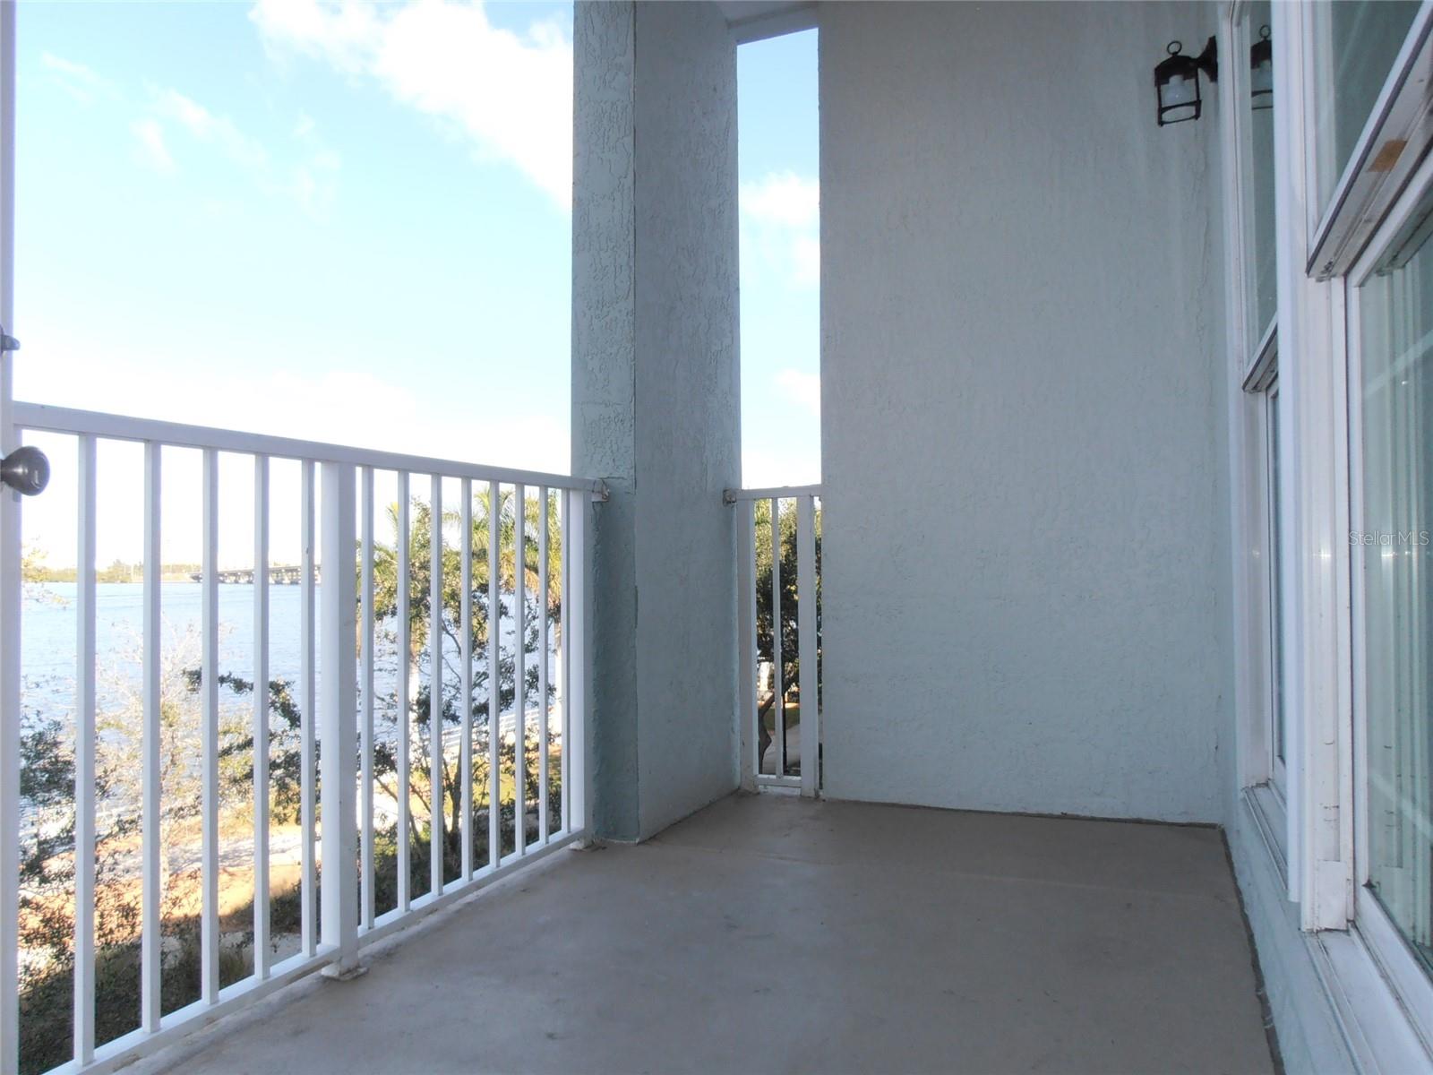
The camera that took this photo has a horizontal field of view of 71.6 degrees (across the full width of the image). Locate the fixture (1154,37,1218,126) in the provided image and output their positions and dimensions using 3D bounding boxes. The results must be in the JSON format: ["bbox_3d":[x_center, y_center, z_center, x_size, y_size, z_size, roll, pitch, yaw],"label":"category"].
[{"bbox_3d":[1.278,-1.241,2.700,0.155,0.230,0.120,-1,-2,24],"label":"fixture"}]

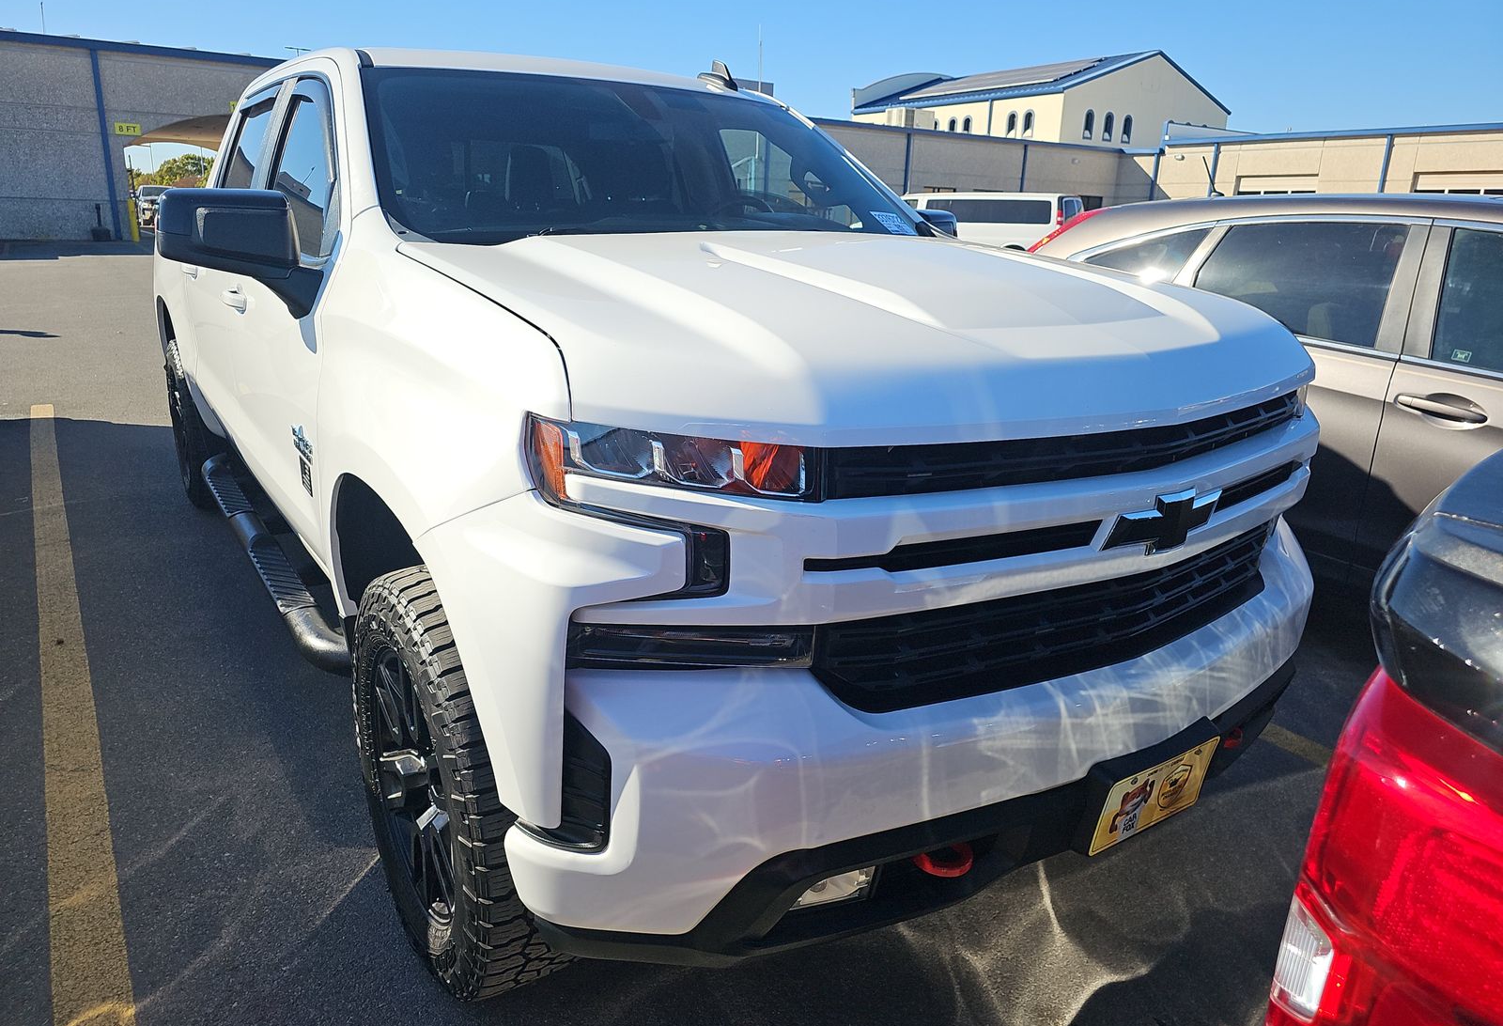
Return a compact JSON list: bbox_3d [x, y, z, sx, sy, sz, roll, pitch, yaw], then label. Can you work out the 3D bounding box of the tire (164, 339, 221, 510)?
[{"bbox_3d":[-2.680,-0.487,4.954,0.280,0.840,0.840,-9,21,-34],"label":"tire"}]

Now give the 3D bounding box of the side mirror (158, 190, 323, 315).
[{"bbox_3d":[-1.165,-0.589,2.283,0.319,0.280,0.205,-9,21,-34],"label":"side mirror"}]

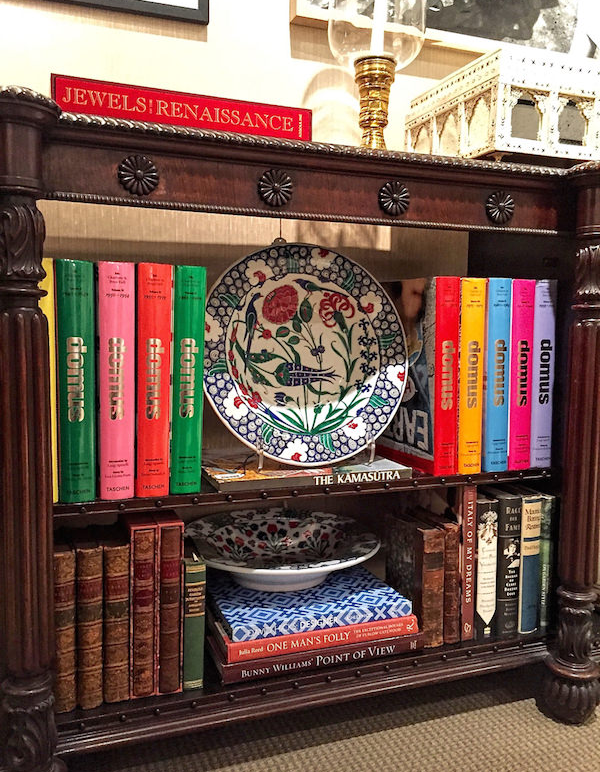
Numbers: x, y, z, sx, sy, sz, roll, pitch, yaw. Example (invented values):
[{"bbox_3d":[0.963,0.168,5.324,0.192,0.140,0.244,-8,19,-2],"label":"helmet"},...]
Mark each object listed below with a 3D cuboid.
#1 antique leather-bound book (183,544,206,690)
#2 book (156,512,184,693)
[{"bbox_3d":[-0.171,0.342,1.014,0.032,0.185,0.118,-1,5,-21],"label":"antique leather-bound book"},{"bbox_3d":[-0.210,0.310,1.021,0.037,0.246,0.158,-1,5,-21],"label":"book"}]

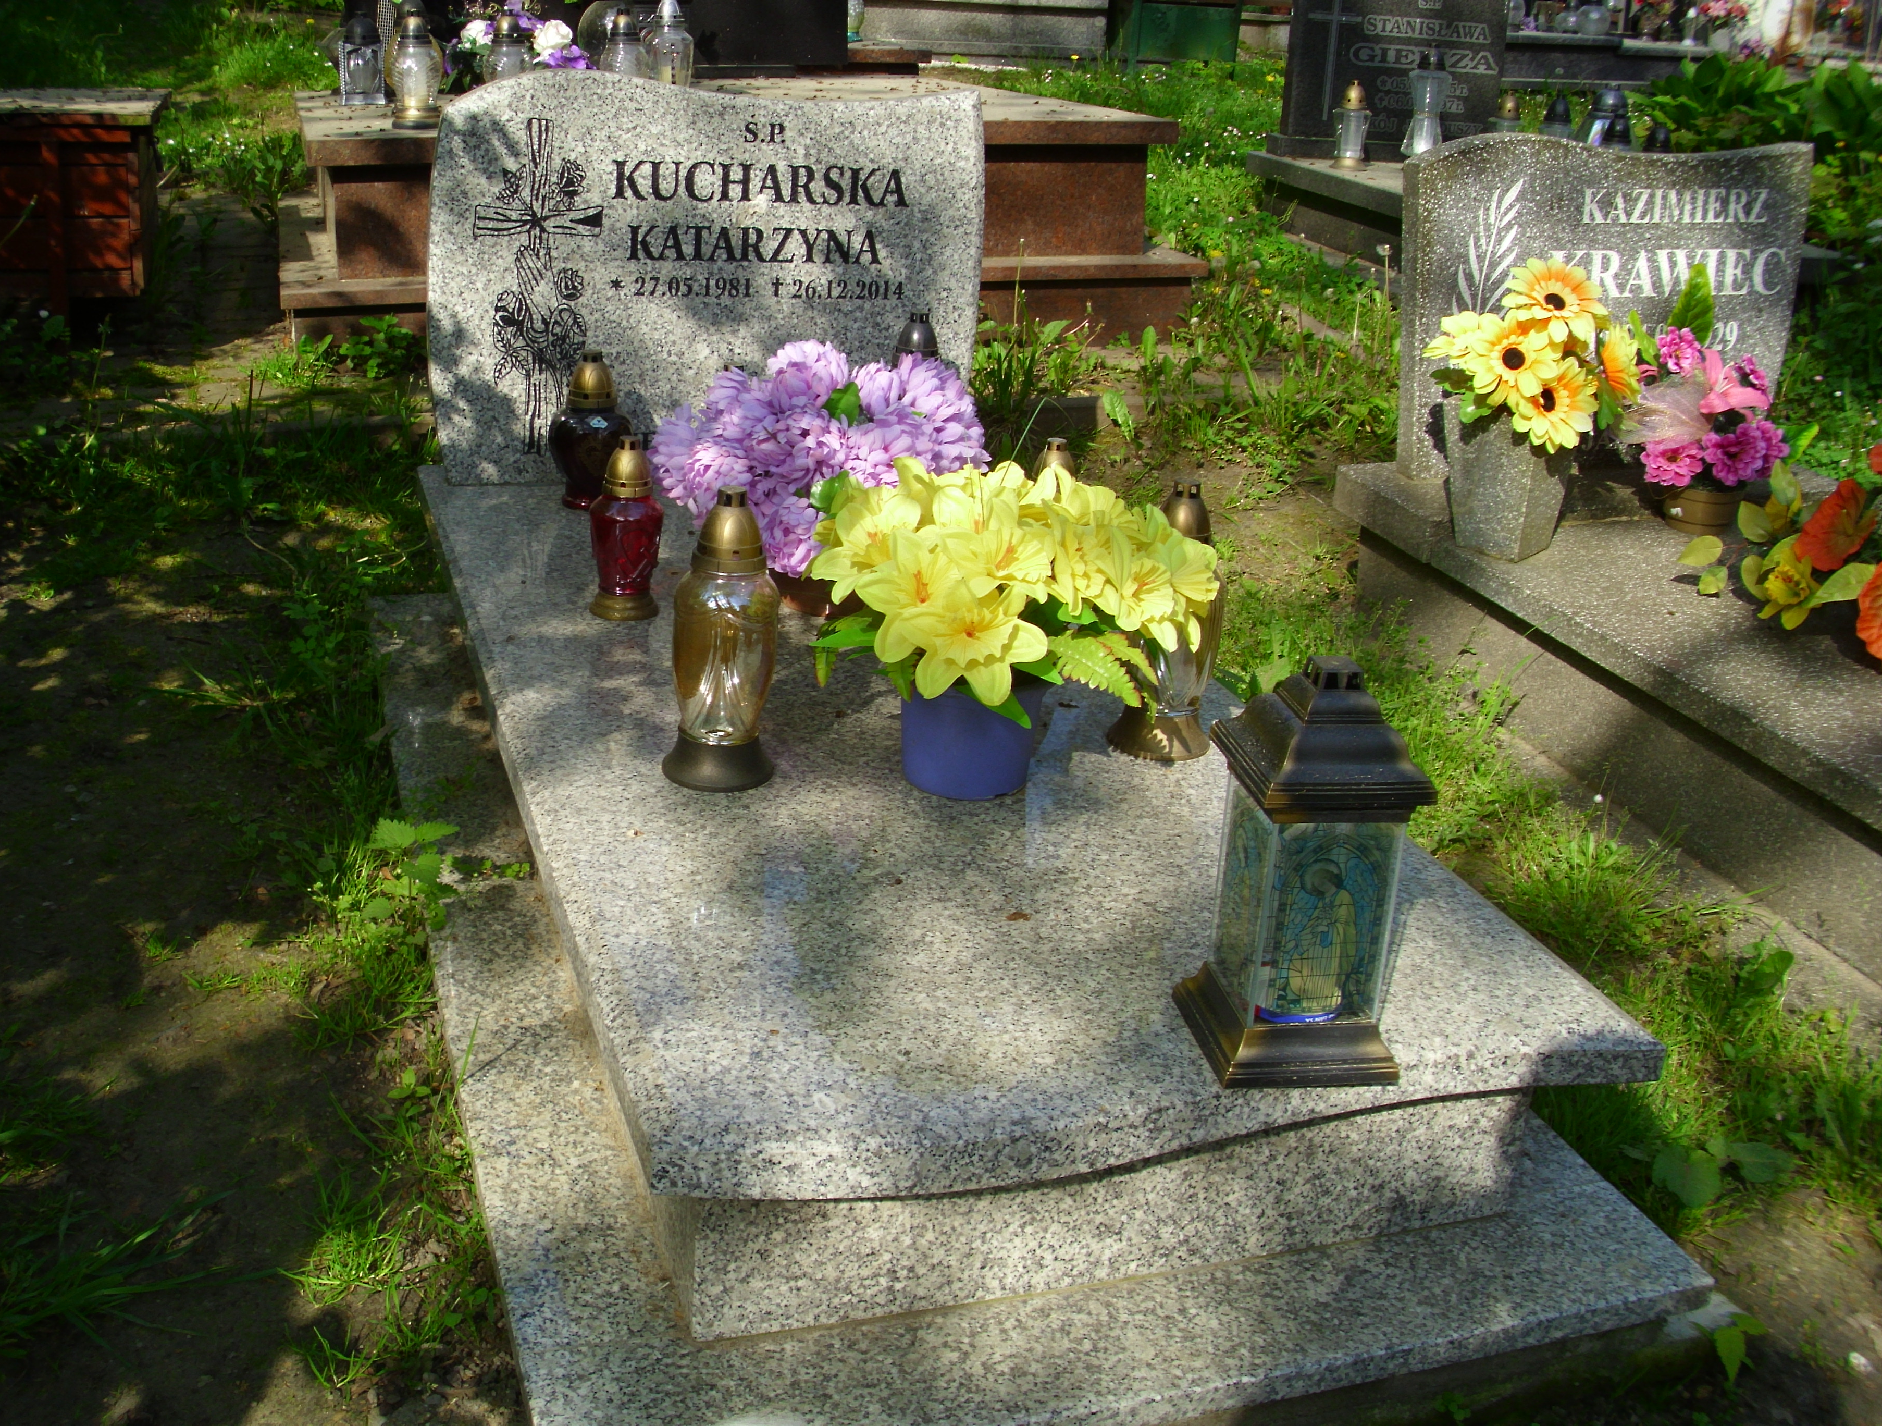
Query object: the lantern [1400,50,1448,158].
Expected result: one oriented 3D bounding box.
[{"bbox_3d":[1.387,-1.743,5.500,0.125,0.291,0.125,-6,22,-18],"label":"lantern"}]

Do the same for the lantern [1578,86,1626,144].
[{"bbox_3d":[1.923,-1.647,5.562,0.170,0.290,0.170,-2,22,-13],"label":"lantern"}]

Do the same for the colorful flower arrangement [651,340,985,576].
[{"bbox_3d":[-0.160,-0.332,2.488,0.405,0.260,0.330,-3,22,-19],"label":"colorful flower arrangement"}]

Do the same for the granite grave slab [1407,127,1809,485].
[{"bbox_3d":[1.171,-0.722,3.413,0.730,0.590,0.086,-4,22,-13],"label":"granite grave slab"}]

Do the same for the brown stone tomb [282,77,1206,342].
[{"bbox_3d":[-0.675,-1.451,5.426,2.280,0.520,1.880,-6,22,-17],"label":"brown stone tomb"}]

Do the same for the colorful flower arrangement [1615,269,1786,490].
[{"bbox_3d":[1.230,-0.519,3.096,0.270,0.320,0.210,-4,22,-13],"label":"colorful flower arrangement"}]

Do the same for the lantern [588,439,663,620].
[{"bbox_3d":[-0.392,-0.234,2.403,0.093,0.216,0.093,-3,22,-19],"label":"lantern"}]

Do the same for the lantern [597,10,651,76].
[{"bbox_3d":[-0.781,-1.587,4.720,0.126,0.262,0.126,-6,22,-18],"label":"lantern"}]

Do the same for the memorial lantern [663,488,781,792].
[{"bbox_3d":[-0.209,-0.075,1.840,0.113,0.280,0.113,-4,21,-19],"label":"memorial lantern"}]

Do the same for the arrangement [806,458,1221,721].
[{"bbox_3d":[0.072,-0.121,1.860,0.411,0.245,0.329,-4,21,-19],"label":"arrangement"}]

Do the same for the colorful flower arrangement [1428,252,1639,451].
[{"bbox_3d":[0.910,-0.550,2.970,0.329,0.303,0.280,-6,22,-18],"label":"colorful flower arrangement"}]

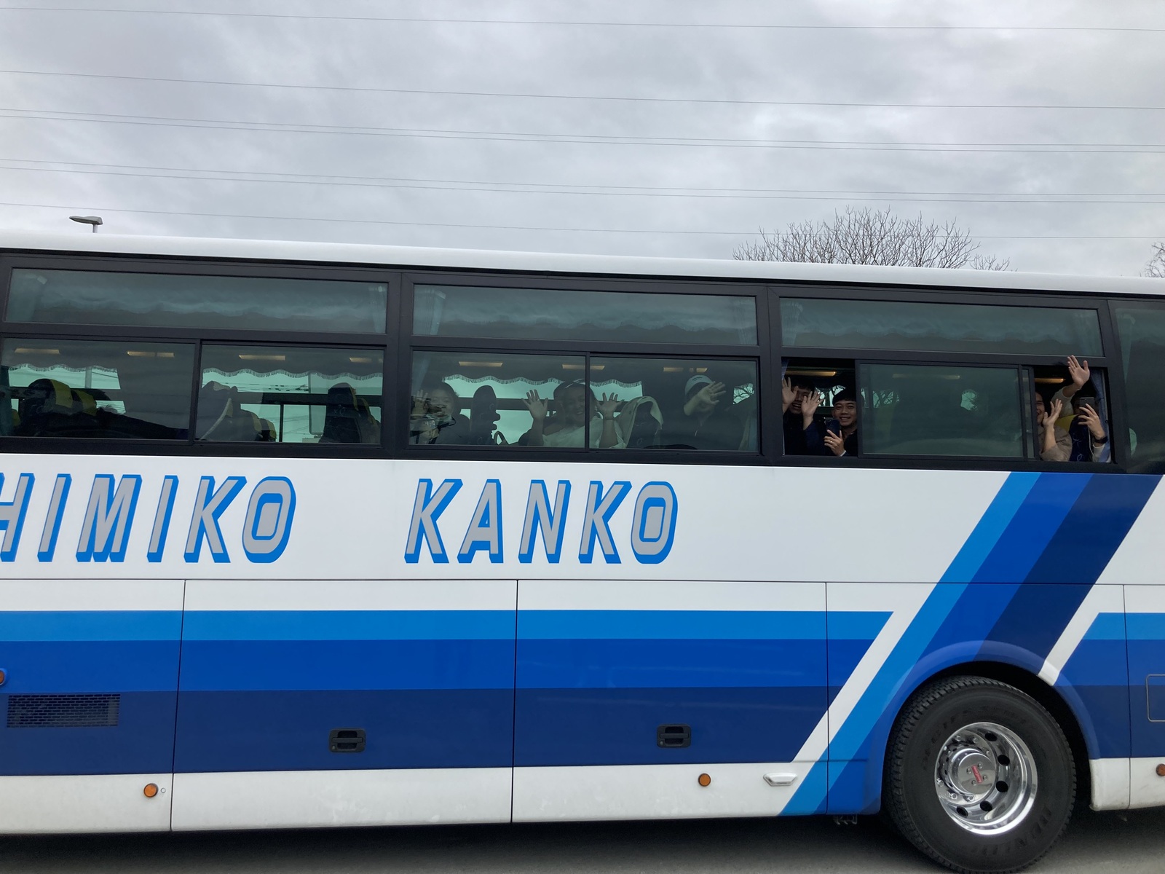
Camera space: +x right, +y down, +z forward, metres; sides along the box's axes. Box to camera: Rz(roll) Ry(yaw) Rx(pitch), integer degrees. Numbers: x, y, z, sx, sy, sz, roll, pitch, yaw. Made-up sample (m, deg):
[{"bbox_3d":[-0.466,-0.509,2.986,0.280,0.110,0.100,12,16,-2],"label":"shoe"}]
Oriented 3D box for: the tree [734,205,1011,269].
[{"bbox_3d":[4.489,-0.052,14.452,5.600,7.206,5.600,-1,-8,17],"label":"tree"}]

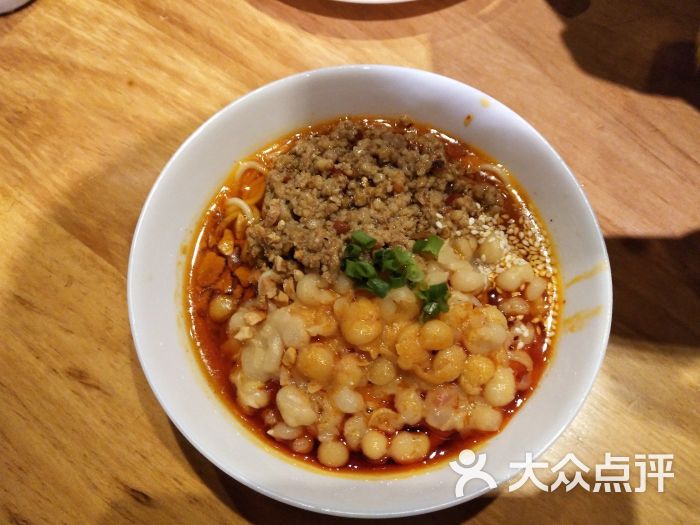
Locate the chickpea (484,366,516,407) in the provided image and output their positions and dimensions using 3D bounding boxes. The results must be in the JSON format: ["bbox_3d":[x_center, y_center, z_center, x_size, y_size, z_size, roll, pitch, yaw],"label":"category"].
[{"bbox_3d":[0.058,0.048,0.205,0.012,0.012,0.015,0,69,2],"label":"chickpea"}]

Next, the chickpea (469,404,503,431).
[{"bbox_3d":[0.053,0.060,0.204,0.013,0.010,0.011,0,69,2],"label":"chickpea"}]

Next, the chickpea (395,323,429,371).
[{"bbox_3d":[0.025,0.033,0.209,0.014,0.013,0.019,0,69,2],"label":"chickpea"}]

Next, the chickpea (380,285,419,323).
[{"bbox_3d":[0.022,0.018,0.227,0.016,0.014,0.016,0,68,-1],"label":"chickpea"}]

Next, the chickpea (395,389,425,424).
[{"bbox_3d":[0.023,0.056,0.204,0.011,0.011,0.014,0,69,2],"label":"chickpea"}]

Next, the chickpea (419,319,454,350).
[{"bbox_3d":[0.034,0.028,0.208,0.014,0.013,0.013,0,69,2],"label":"chickpea"}]

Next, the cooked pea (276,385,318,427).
[{"bbox_3d":[-0.019,0.053,0.195,0.012,0.011,0.017,-42,75,-15],"label":"cooked pea"}]

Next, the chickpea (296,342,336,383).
[{"bbox_3d":[-0.014,0.042,0.218,0.016,0.014,0.016,0,68,-1],"label":"chickpea"}]

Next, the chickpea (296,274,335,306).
[{"bbox_3d":[-0.014,0.012,0.219,0.016,0.012,0.013,0,69,2],"label":"chickpea"}]

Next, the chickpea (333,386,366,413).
[{"bbox_3d":[0.000,0.057,0.218,0.012,0.011,0.012,0,68,-1],"label":"chickpea"}]

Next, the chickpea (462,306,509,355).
[{"bbox_3d":[0.058,0.029,0.226,0.019,0.015,0.020,0,68,-1],"label":"chickpea"}]

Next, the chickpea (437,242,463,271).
[{"bbox_3d":[0.042,-0.002,0.223,0.012,0.011,0.013,0,69,2],"label":"chickpea"}]

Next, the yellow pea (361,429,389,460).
[{"bbox_3d":[0.009,0.070,0.202,0.010,0.010,0.012,0,69,2],"label":"yellow pea"}]

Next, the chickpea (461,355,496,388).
[{"bbox_3d":[0.054,0.046,0.220,0.015,0.012,0.015,0,68,-1],"label":"chickpea"}]

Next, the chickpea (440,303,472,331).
[{"bbox_3d":[0.045,0.024,0.227,0.016,0.012,0.015,0,68,-1],"label":"chickpea"}]

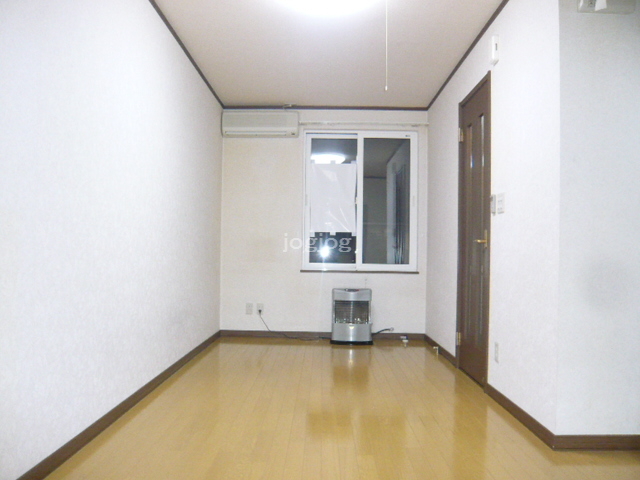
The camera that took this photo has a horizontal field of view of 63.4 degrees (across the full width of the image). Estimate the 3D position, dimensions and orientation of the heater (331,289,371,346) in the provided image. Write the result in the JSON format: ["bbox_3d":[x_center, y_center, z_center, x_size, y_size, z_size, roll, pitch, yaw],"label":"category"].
[{"bbox_3d":[0.312,0.739,5.091,0.410,0.545,0.280,1,-1,0],"label":"heater"}]

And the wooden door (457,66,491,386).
[{"bbox_3d":[1.094,-0.038,3.694,0.050,2.040,0.740,1,-1,0],"label":"wooden door"}]

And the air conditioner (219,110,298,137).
[{"bbox_3d":[-0.599,-1.178,5.252,0.780,0.250,0.200,1,-1,0],"label":"air conditioner"}]

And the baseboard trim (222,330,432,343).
[{"bbox_3d":[0.027,0.979,5.287,2.111,0.070,0.014,1,-1,0],"label":"baseboard trim"}]

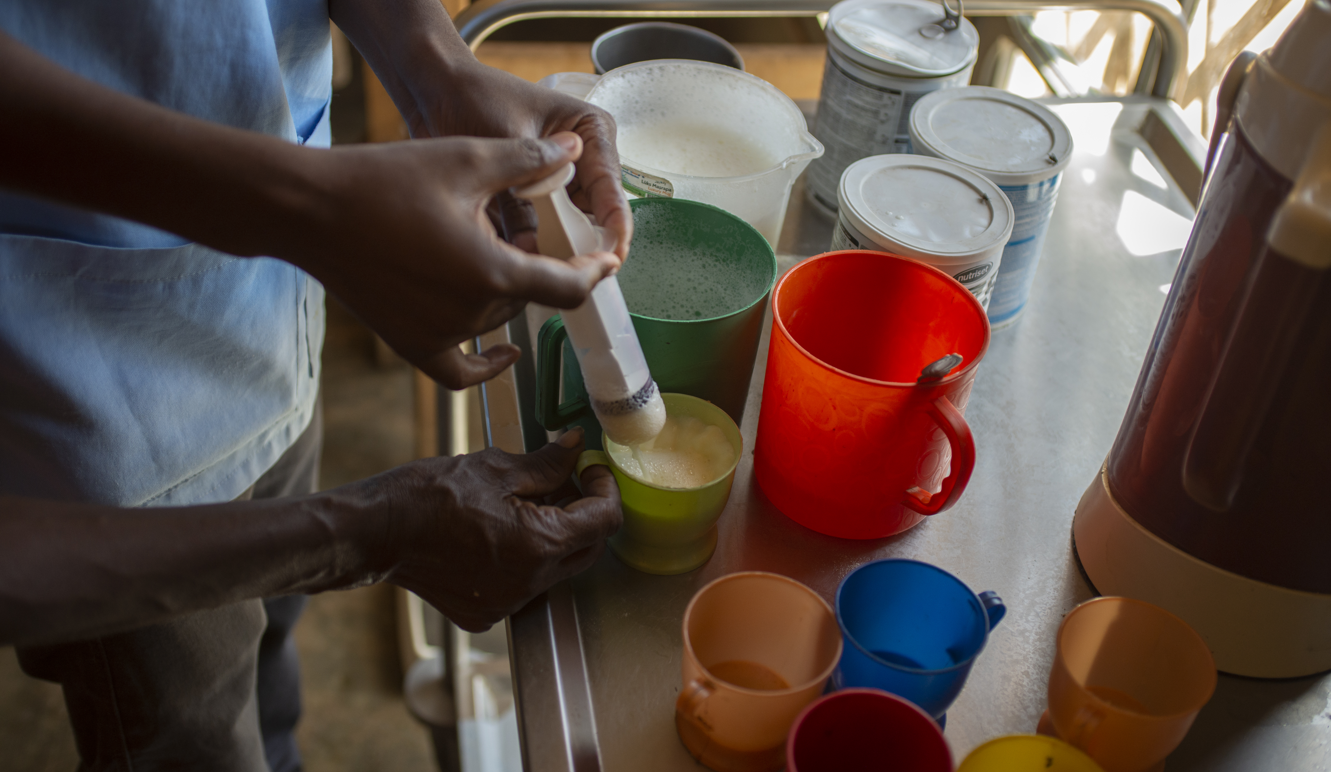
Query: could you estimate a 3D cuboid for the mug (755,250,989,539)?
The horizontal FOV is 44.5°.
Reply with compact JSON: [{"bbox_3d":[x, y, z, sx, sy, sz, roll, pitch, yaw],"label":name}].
[{"bbox_3d":[0.114,0.013,0.889,0.116,0.116,0.137,-22,48,-32],"label":"mug"}]

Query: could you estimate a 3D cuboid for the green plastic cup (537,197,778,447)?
[{"bbox_3d":[-0.015,-0.021,0.906,0.144,0.115,0.114,-24,49,-34],"label":"green plastic cup"}]

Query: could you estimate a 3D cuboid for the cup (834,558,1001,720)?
[{"bbox_3d":[0.118,0.130,0.784,0.086,0.066,0.071,-13,43,-24],"label":"cup"}]

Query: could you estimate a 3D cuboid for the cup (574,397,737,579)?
[{"bbox_3d":[-0.006,0.053,0.857,0.084,0.066,0.073,2,39,-8],"label":"cup"}]

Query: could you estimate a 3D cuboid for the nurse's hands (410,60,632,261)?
[{"bbox_3d":[-0.072,-0.111,0.810,0.120,0.090,0.080,29,43,23],"label":"nurse's hands"}]

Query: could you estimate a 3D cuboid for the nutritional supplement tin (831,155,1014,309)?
[{"bbox_3d":[0.143,-0.058,0.975,0.102,0.124,0.102,5,39,-4],"label":"nutritional supplement tin"}]

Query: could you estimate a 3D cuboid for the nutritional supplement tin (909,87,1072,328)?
[{"bbox_3d":[0.199,-0.113,1.052,0.103,0.124,0.103,9,39,0],"label":"nutritional supplement tin"}]

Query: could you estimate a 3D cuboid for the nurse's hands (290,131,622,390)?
[{"bbox_3d":[-0.095,-0.057,0.735,0.150,0.100,0.090,9,39,0],"label":"nurse's hands"}]

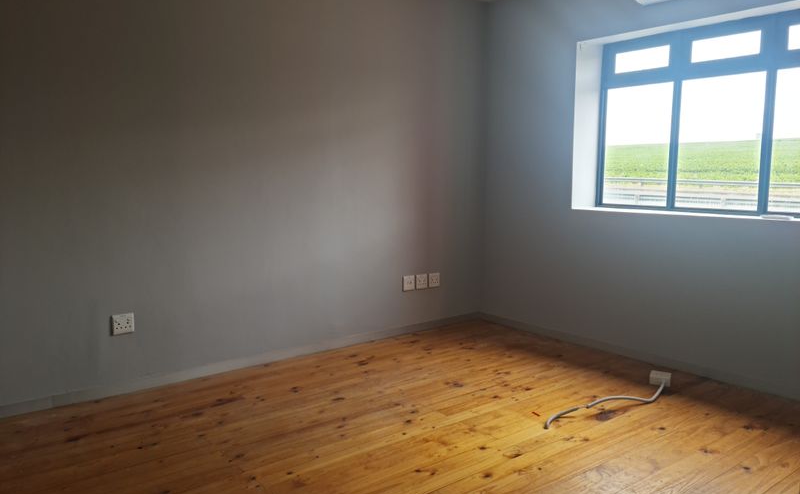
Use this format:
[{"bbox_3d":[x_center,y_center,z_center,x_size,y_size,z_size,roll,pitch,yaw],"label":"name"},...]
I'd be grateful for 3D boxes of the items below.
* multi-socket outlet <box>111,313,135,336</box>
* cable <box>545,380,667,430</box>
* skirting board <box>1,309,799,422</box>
[{"bbox_3d":[-1.681,0.471,3.795,0.120,0.120,0.020,-5,9,-38],"label":"multi-socket outlet"},{"bbox_3d":[1.226,0.898,3.589,1.011,0.090,0.120,-4,8,-31],"label":"cable"},{"bbox_3d":[0.076,0.907,3.535,3.893,0.080,2.700,-5,9,-38],"label":"skirting board"}]

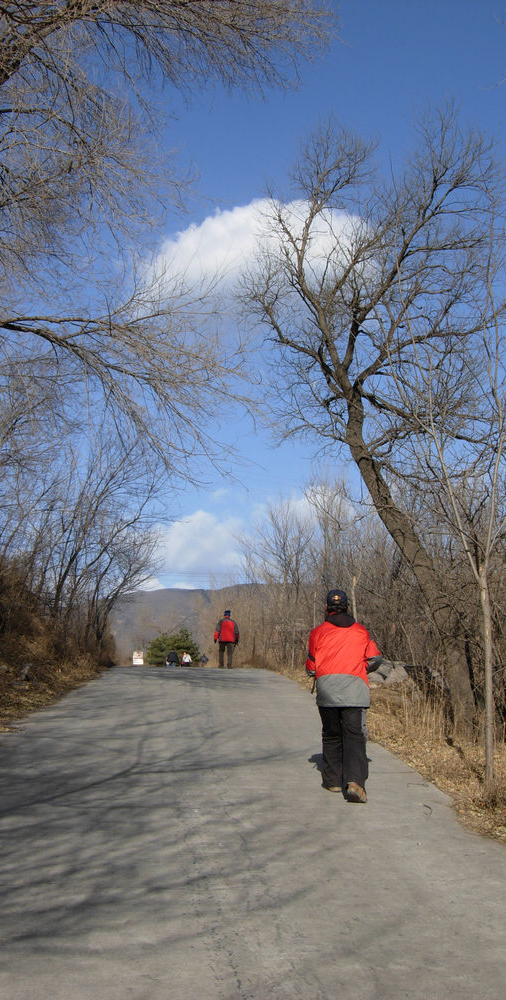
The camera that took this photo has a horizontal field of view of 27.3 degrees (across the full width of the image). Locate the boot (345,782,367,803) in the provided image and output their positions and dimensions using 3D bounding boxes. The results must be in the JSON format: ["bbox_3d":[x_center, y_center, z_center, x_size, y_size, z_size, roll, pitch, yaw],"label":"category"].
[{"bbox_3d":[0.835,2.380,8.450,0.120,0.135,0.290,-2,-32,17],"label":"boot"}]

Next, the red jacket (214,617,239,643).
[{"bbox_3d":[-0.780,3.860,30.900,0.700,0.770,0.360,0,-7,0],"label":"red jacket"}]

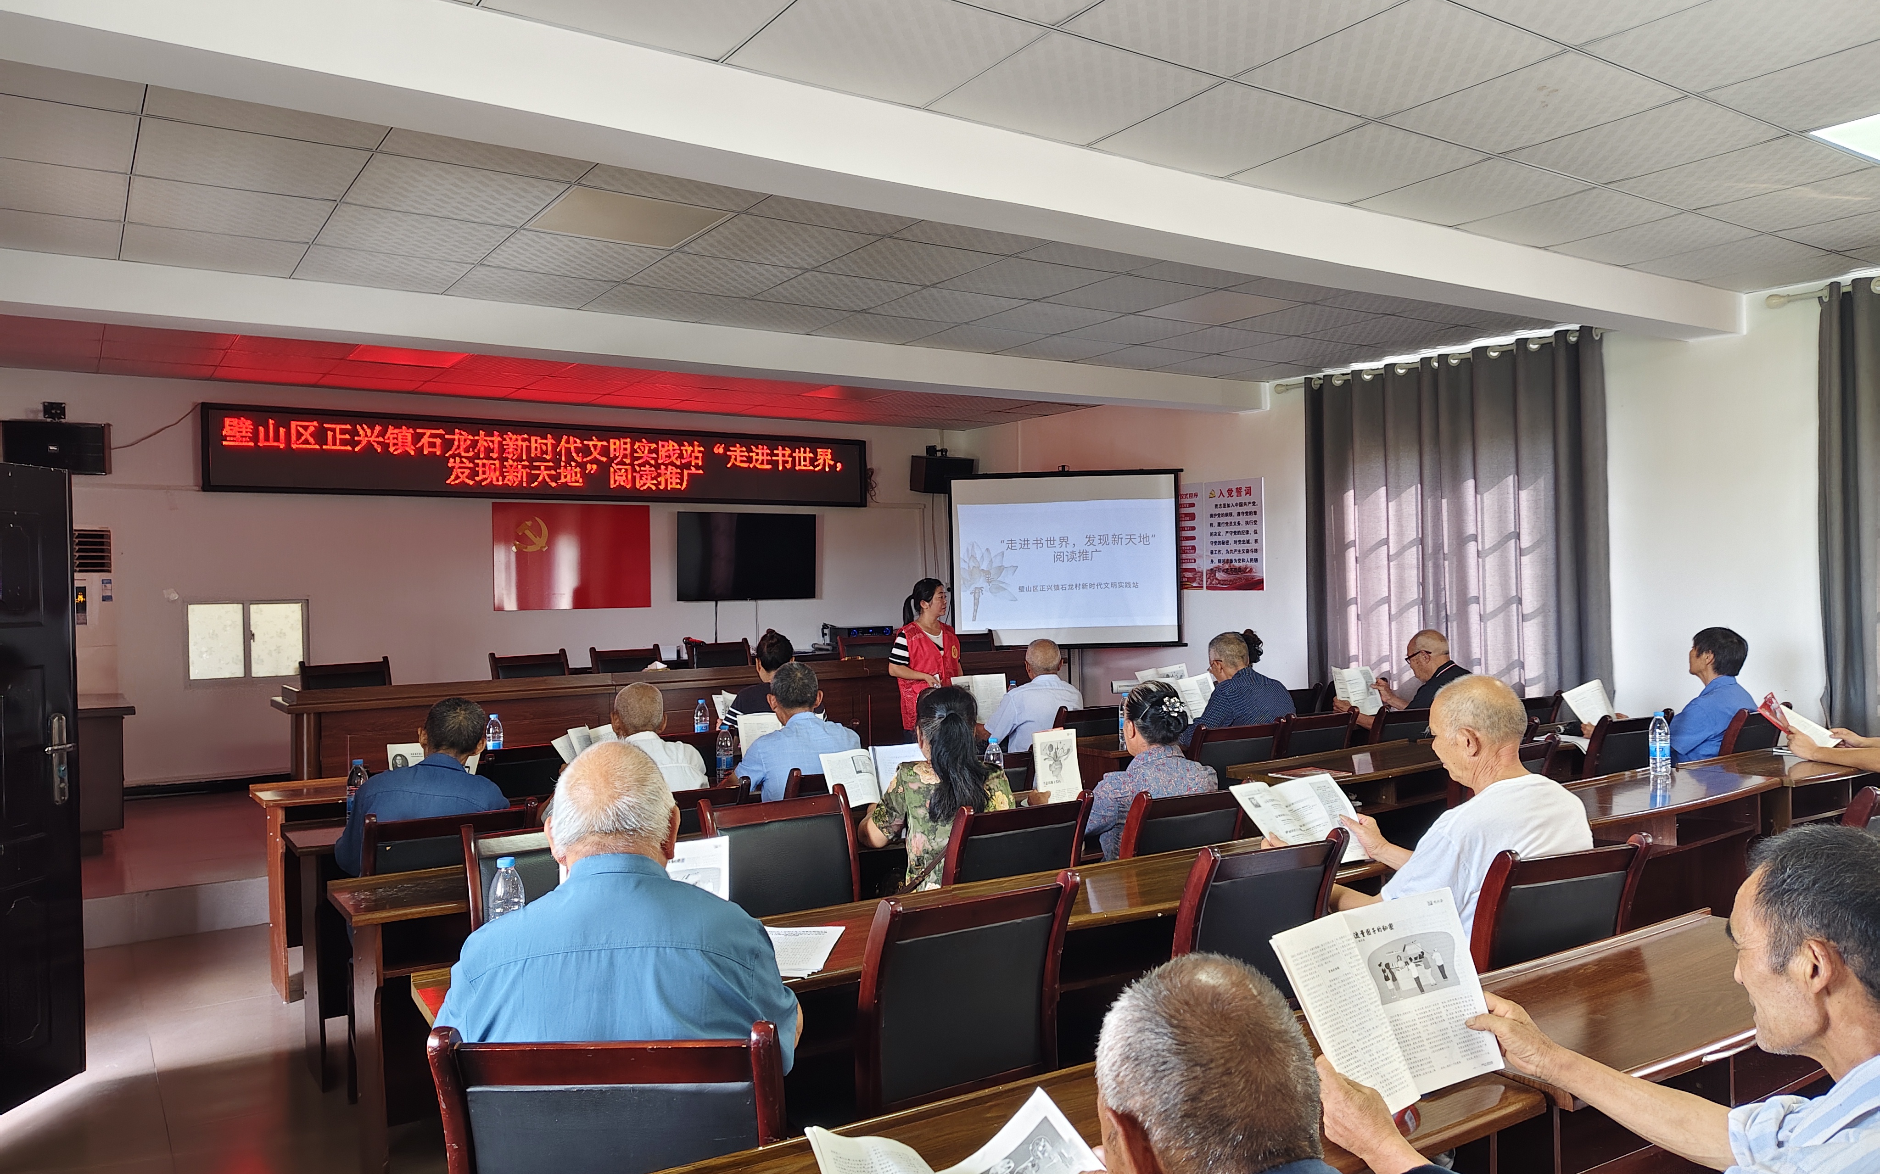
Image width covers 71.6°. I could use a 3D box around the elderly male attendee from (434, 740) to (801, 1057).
[{"bbox_3d":[-0.477,0.850,2.040,0.540,1.250,0.750,-1,0,-12],"label":"elderly male attendee"}]

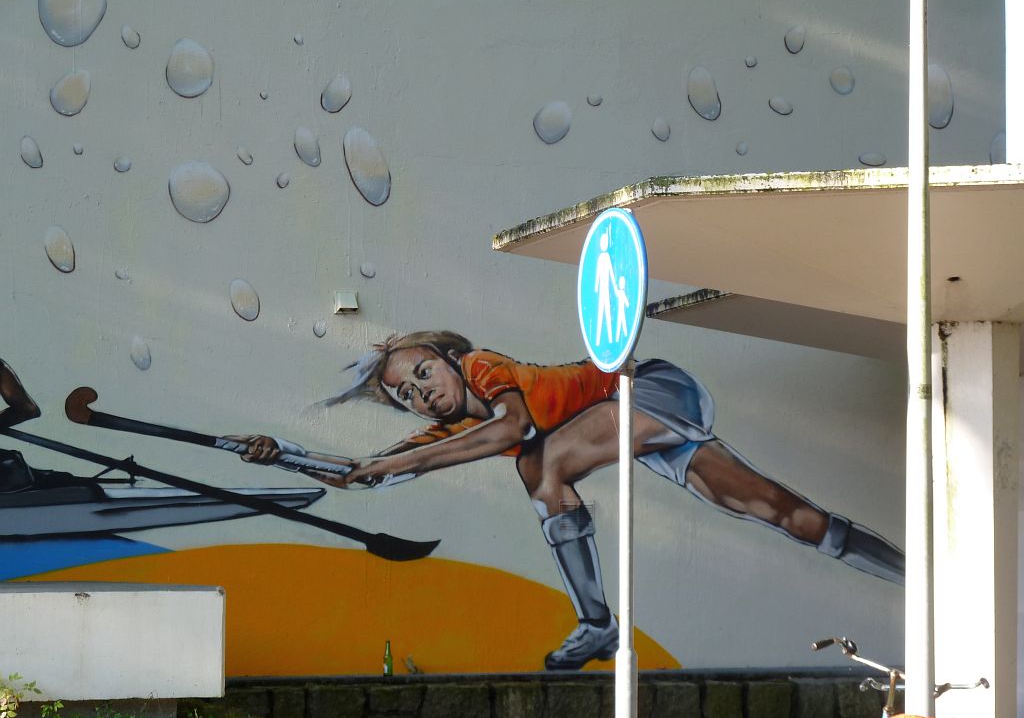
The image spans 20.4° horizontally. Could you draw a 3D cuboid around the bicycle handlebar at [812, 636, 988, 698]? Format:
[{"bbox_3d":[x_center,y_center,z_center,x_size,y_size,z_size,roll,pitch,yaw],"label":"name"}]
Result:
[{"bbox_3d":[1.669,1.321,12.200,0.670,0.260,0.340,-1,-4,18],"label":"bicycle handlebar"}]

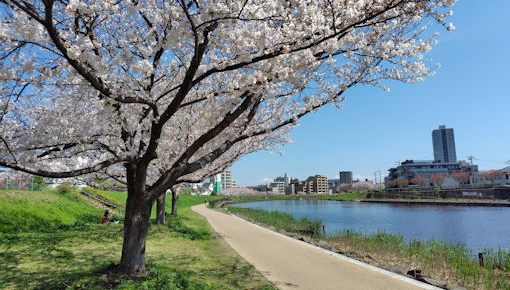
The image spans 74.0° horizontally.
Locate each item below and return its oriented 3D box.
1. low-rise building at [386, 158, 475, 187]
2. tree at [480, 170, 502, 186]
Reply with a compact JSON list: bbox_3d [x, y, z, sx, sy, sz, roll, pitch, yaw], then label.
[{"bbox_3d":[77.281,12.843,150.000,35.000,13.000,18.000,-1,-9,7],"label":"low-rise building"},{"bbox_3d":[64.240,9.235,92.000,5.200,4.700,5.300,1,-9,-8],"label":"tree"}]

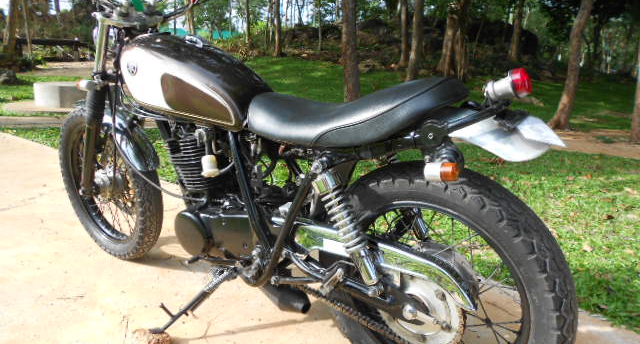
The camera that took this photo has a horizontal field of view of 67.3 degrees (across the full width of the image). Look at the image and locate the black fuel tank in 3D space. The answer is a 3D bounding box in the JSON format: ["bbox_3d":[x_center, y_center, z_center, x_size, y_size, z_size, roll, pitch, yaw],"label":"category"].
[{"bbox_3d":[-0.347,-0.290,1.443,0.580,0.245,0.270,12,25,34],"label":"black fuel tank"}]

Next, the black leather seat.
[{"bbox_3d":[0.072,-0.172,1.170,0.565,0.170,0.250,12,25,34],"label":"black leather seat"}]

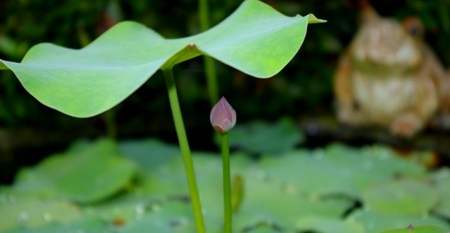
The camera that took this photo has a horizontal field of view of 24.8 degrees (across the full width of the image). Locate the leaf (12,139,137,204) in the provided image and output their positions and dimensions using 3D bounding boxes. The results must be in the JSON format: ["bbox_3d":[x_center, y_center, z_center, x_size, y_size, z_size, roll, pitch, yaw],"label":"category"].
[{"bbox_3d":[-0.295,0.108,2.010,0.243,0.085,0.243,0,17,0],"label":"leaf"}]

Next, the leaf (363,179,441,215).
[{"bbox_3d":[0.329,0.152,1.927,0.147,0.030,0.147,0,17,0],"label":"leaf"}]

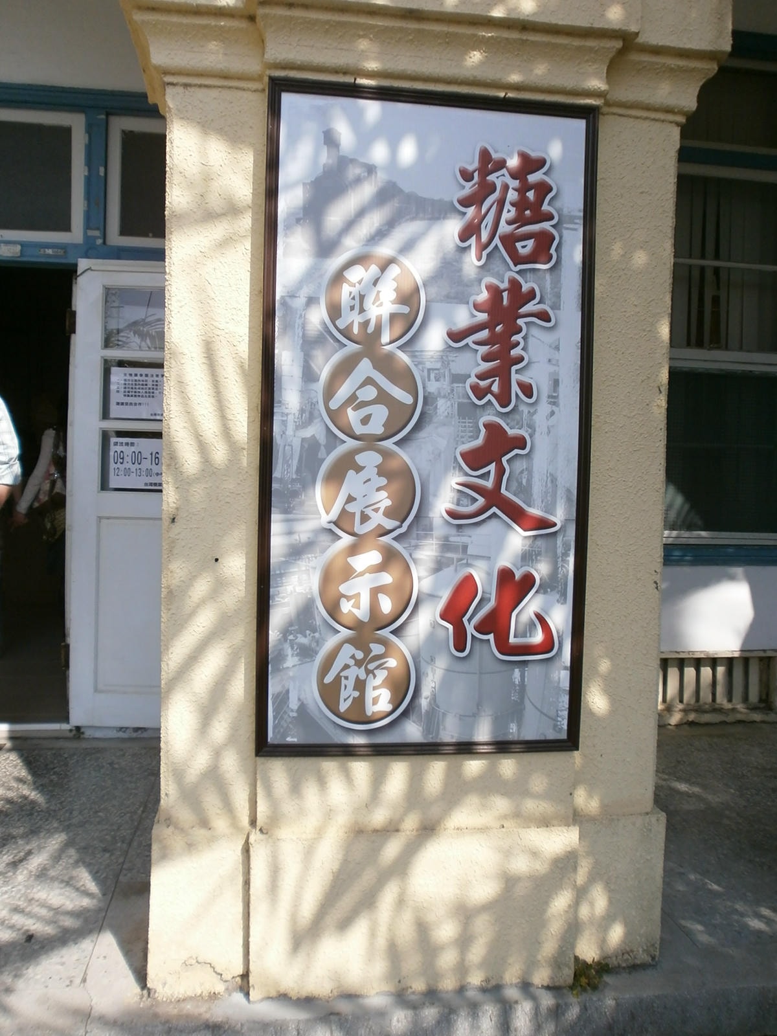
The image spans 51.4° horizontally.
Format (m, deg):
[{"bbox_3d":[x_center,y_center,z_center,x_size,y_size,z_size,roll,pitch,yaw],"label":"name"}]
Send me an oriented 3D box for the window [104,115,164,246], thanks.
[{"bbox_3d":[-0.926,-1.470,3.584,0.620,0.553,0.050,1,2,-8],"label":"window"}]

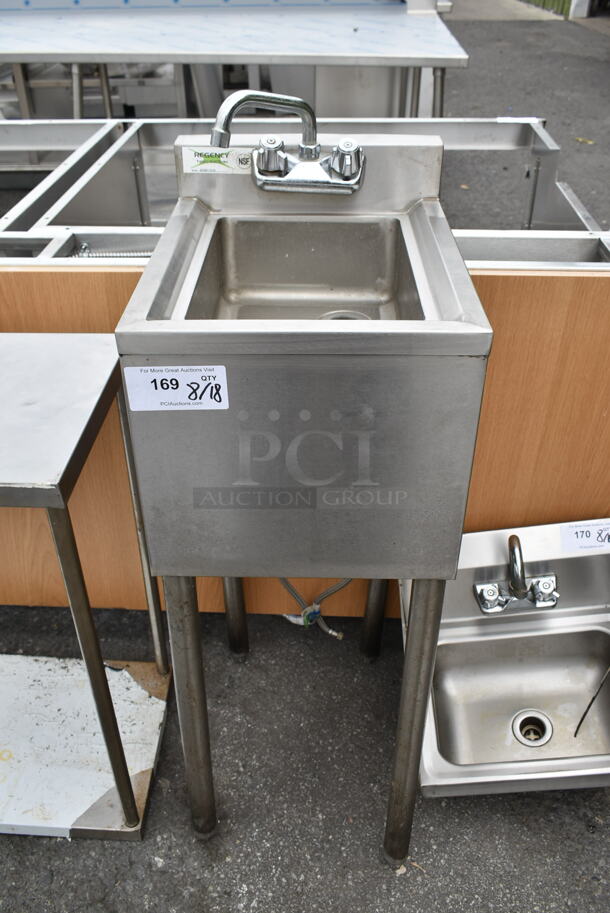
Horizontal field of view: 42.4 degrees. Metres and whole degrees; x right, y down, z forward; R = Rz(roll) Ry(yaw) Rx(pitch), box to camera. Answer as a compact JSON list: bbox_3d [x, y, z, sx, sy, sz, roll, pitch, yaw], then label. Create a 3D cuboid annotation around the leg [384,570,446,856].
[{"bbox_3d":[0.161,0.416,1.179,0.042,0.703,0.042,0,35,1],"label":"leg"}]

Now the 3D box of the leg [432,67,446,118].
[{"bbox_3d":[0.551,-1.238,3.405,0.041,0.828,0.041,0,35,1],"label":"leg"}]

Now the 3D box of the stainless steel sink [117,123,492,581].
[{"bbox_3d":[0.003,-0.152,1.026,0.364,0.397,0.478,0,35,1],"label":"stainless steel sink"}]

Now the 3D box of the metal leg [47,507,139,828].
[{"bbox_3d":[-0.302,0.346,1.163,0.025,0.714,0.025,0,35,1],"label":"metal leg"}]

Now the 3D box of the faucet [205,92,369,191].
[{"bbox_3d":[-0.022,-0.414,1.043,0.207,0.131,0.072,0,35,1],"label":"faucet"}]

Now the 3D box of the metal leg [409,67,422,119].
[{"bbox_3d":[0.632,-2.017,4.514,0.041,0.828,0.041,0,35,1],"label":"metal leg"}]

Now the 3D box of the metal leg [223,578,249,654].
[{"bbox_3d":[-0.147,0.156,1.535,0.042,0.684,0.042,0,35,1],"label":"metal leg"}]

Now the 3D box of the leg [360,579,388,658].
[{"bbox_3d":[0.148,0.160,1.531,0.042,0.688,0.042,1,35,1],"label":"leg"}]

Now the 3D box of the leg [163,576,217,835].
[{"bbox_3d":[-0.171,0.398,1.197,0.042,0.693,0.042,2,38,0],"label":"leg"}]

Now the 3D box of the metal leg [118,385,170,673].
[{"bbox_3d":[-0.293,0.154,1.435,0.025,0.714,0.025,0,35,1],"label":"metal leg"}]

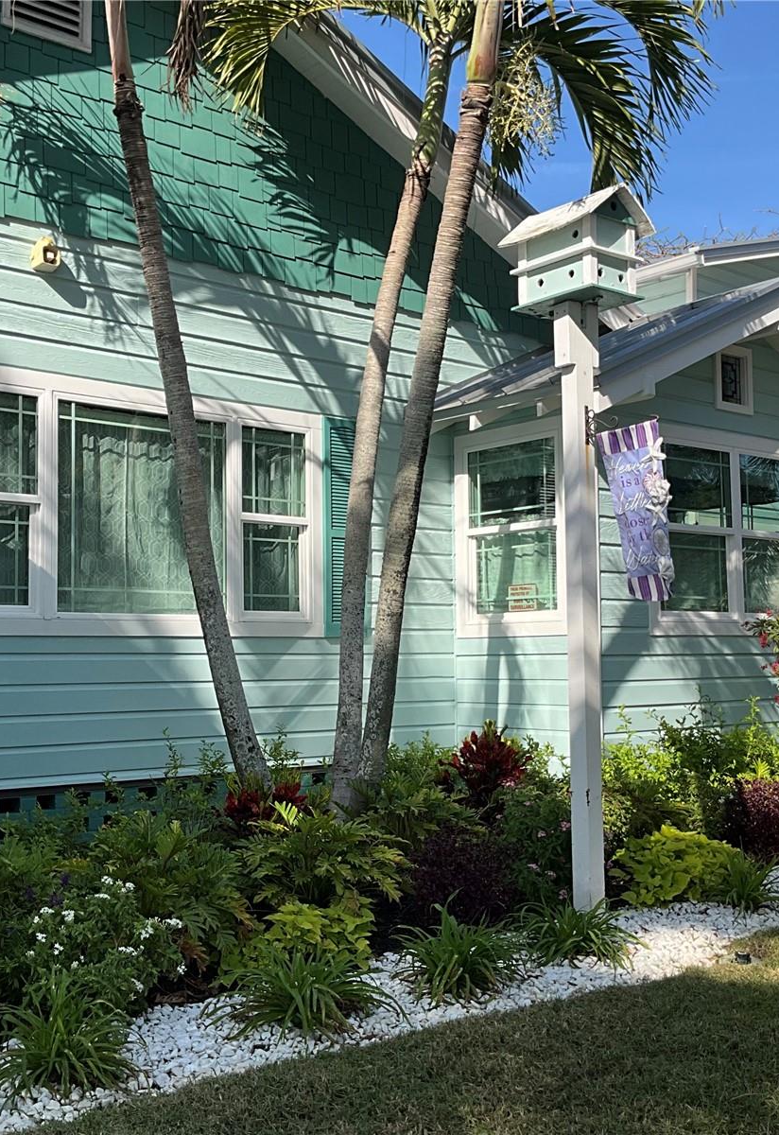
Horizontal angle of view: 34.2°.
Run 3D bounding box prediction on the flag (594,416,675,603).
[{"bbox_3d":[1.044,-0.224,5.317,0.070,0.720,0.320,-8,2,-33],"label":"flag"}]

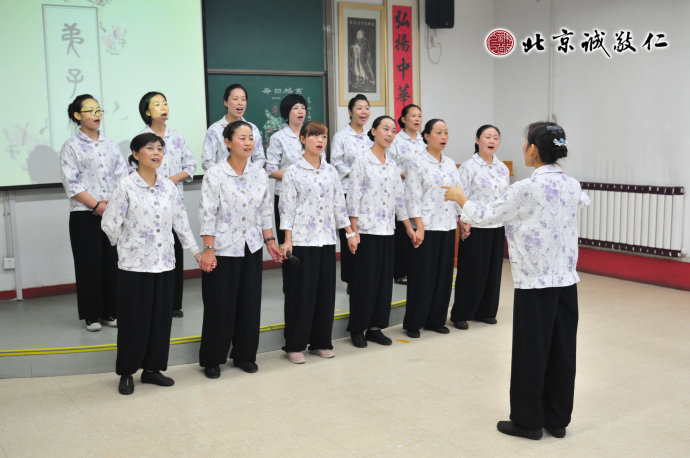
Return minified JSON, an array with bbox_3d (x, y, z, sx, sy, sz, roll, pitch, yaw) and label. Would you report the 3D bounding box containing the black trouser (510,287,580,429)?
[{"bbox_3d":[1.004,0.604,3.853,0.360,0.800,0.270,-6,8,-31],"label":"black trouser"}]

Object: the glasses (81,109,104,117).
[{"bbox_3d":[-1.778,-0.816,5.378,0.140,0.045,0.142,4,9,33],"label":"glasses"}]

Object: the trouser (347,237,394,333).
[{"bbox_3d":[0.194,0.361,5.610,0.340,0.800,0.260,-6,9,-33],"label":"trouser"}]

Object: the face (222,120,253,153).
[{"bbox_3d":[-0.672,-0.574,4.856,0.180,0.215,0.160,6,10,44],"label":"face"}]

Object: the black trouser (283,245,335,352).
[{"bbox_3d":[-0.254,0.432,5.468,0.390,0.820,0.280,-6,8,-31],"label":"black trouser"}]

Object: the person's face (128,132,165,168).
[{"bbox_3d":[-1.203,-0.475,4.650,0.195,0.220,0.165,5,9,40],"label":"person's face"}]

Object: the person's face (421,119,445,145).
[{"bbox_3d":[0.660,-0.713,5.700,0.160,0.215,0.185,-7,9,-38],"label":"person's face"}]

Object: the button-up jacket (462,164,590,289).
[{"bbox_3d":[0.909,-0.013,3.833,0.560,0.630,0.440,-5,8,-28],"label":"button-up jacket"}]

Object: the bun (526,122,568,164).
[{"bbox_3d":[0.993,-0.419,3.753,0.170,0.220,0.200,-8,10,-43],"label":"bun"}]

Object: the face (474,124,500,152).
[{"bbox_3d":[1.163,-0.728,6.225,0.165,0.225,0.170,-4,7,-20],"label":"face"}]

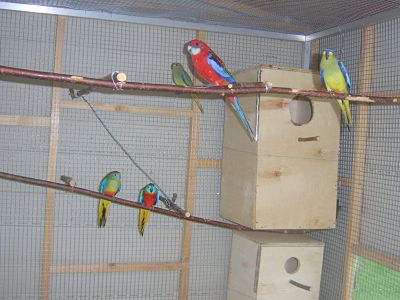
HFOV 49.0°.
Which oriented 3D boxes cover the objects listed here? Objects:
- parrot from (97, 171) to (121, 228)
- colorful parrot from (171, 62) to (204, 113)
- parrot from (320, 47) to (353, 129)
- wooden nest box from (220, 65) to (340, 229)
[{"bbox_3d":[-0.250,0.136,1.205,0.062,0.162,0.125,3,0,-25],"label":"parrot"},{"bbox_3d":[-0.036,-0.180,1.275,0.056,0.136,0.145,2,0,42],"label":"colorful parrot"},{"bbox_3d":[0.338,-0.148,1.070,0.068,0.180,0.130,3,0,27],"label":"parrot"},{"bbox_3d":[0.244,-0.003,1.375,0.262,0.453,0.260,2,-1,-19],"label":"wooden nest box"}]

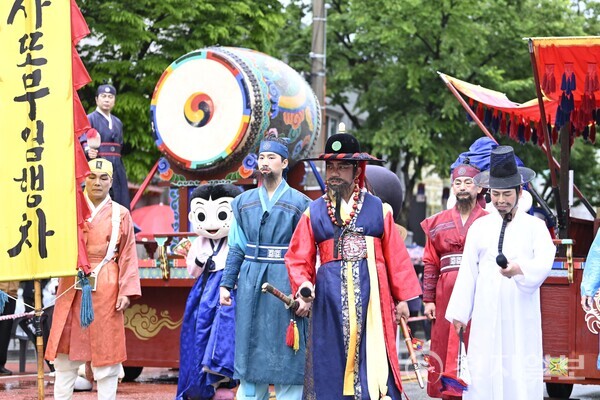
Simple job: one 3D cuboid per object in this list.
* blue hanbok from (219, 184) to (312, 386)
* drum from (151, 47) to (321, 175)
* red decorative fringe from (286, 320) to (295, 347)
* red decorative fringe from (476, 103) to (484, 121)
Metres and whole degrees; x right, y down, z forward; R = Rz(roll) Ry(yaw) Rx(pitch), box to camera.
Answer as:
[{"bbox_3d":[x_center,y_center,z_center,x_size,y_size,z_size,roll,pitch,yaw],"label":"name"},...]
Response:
[{"bbox_3d":[-0.189,0.481,6.800,0.550,1.190,0.360,0,-1,9],"label":"blue hanbok"},{"bbox_3d":[-0.547,-0.743,10.417,1.200,1.200,1.300,0,-1,27],"label":"drum"},{"bbox_3d":[-0.054,0.759,6.630,0.047,0.150,0.045,0,-1,0],"label":"red decorative fringe"},{"bbox_3d":[1.439,-0.702,9.300,0.062,0.150,0.060,0,-1,0],"label":"red decorative fringe"}]

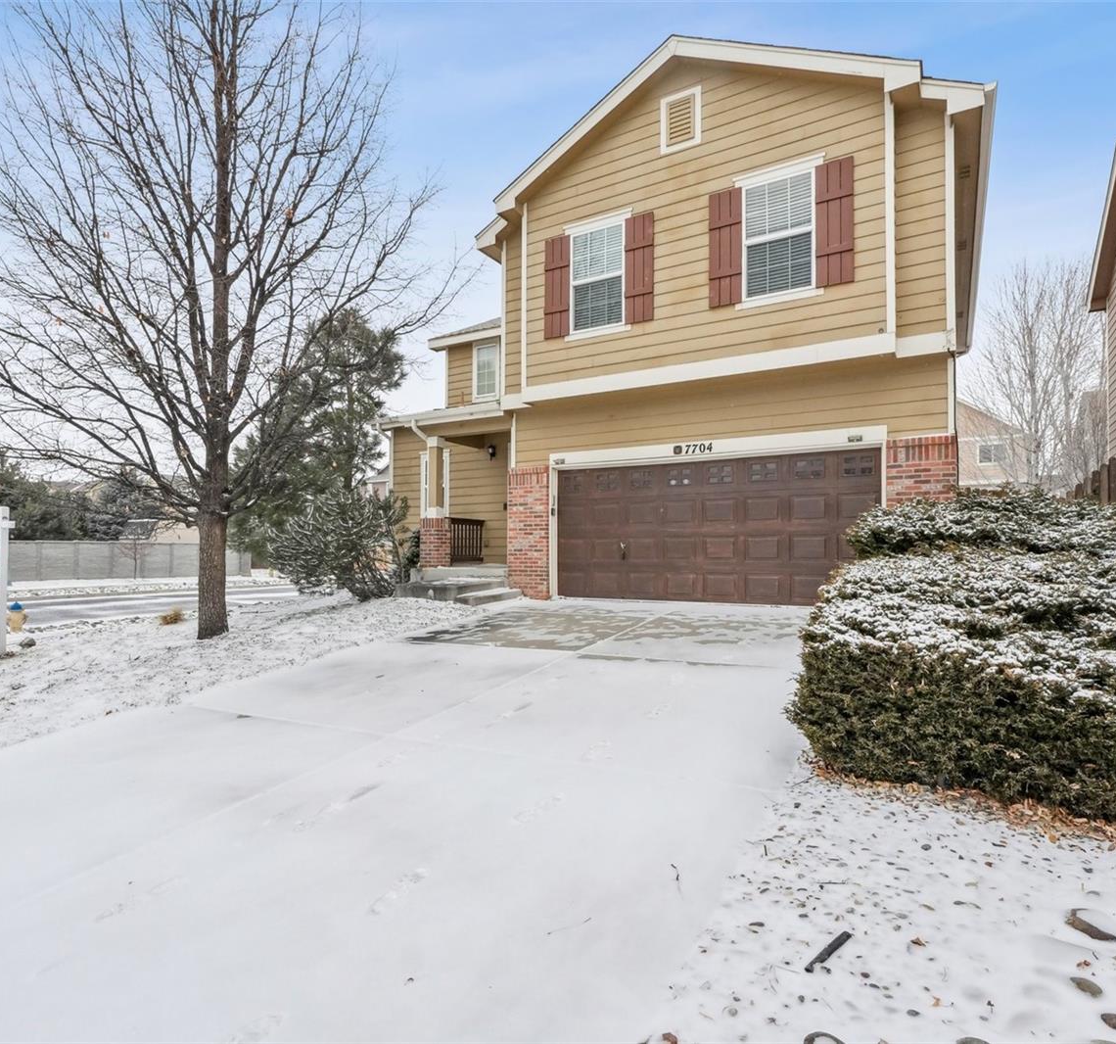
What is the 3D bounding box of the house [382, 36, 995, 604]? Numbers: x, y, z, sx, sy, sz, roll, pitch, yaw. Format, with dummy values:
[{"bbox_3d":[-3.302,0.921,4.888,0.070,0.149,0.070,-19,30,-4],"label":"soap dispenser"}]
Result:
[{"bbox_3d":[2.885,-2.590,15.138,11.500,7.850,11.950,-1,-1,31],"label":"house"}]

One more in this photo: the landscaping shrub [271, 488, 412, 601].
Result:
[{"bbox_3d":[-3.814,0.395,11.400,2.350,2.000,2.300,-1,-1,31],"label":"landscaping shrub"}]

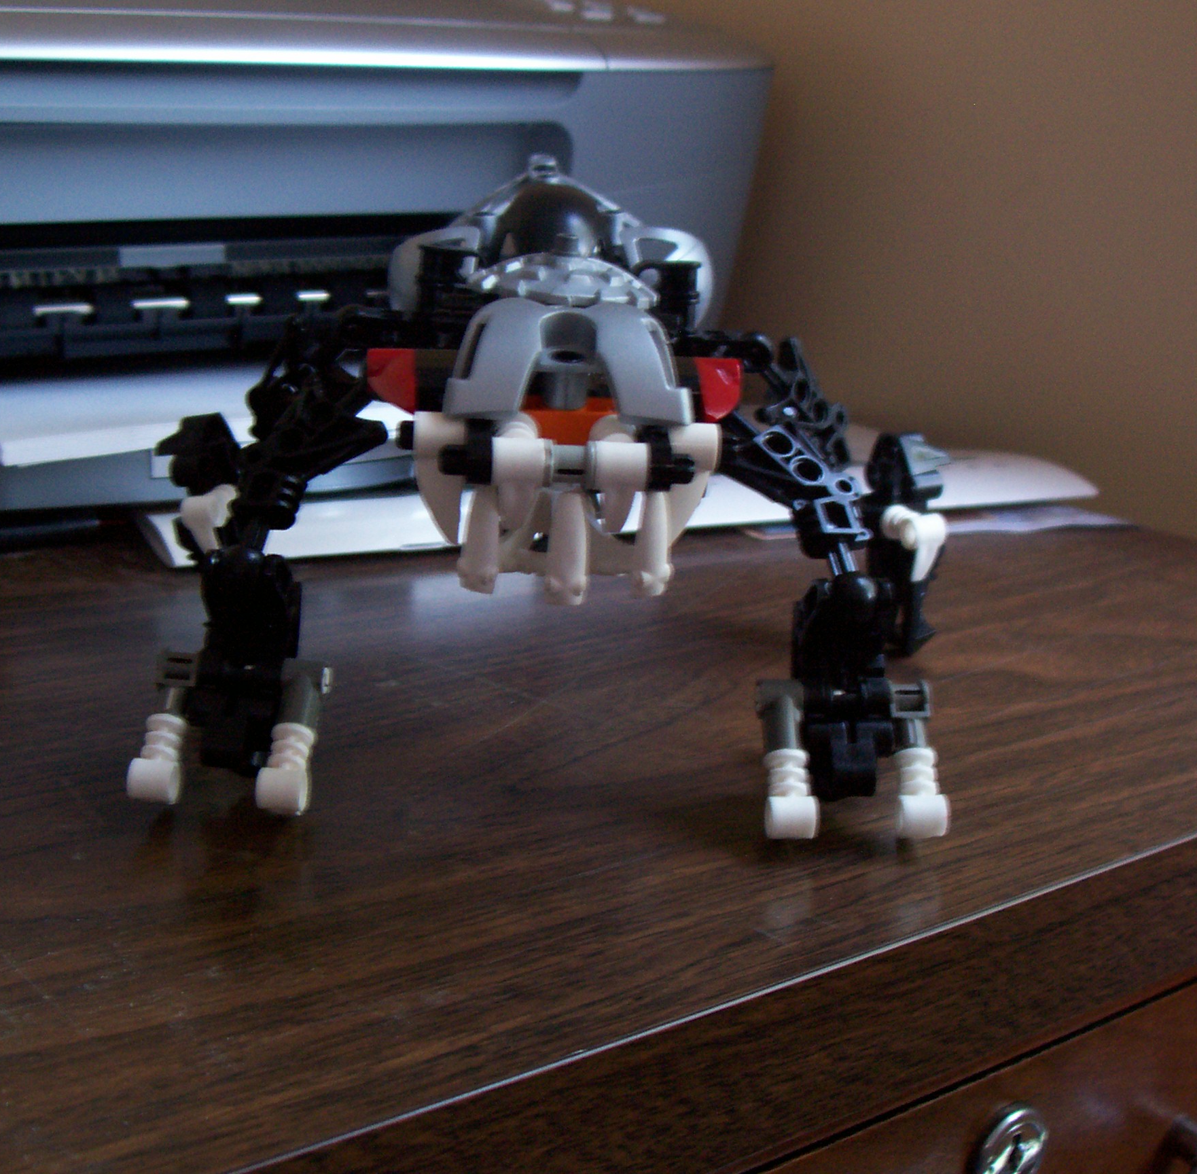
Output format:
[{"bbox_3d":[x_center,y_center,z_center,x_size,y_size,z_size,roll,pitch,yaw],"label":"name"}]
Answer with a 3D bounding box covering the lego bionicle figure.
[{"bbox_3d":[-0.009,-0.024,0.381,0.196,0.121,0.190,1,15,-2],"label":"lego bionicle figure"}]

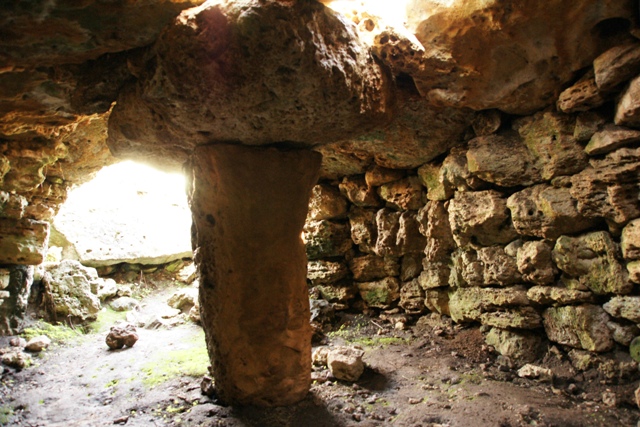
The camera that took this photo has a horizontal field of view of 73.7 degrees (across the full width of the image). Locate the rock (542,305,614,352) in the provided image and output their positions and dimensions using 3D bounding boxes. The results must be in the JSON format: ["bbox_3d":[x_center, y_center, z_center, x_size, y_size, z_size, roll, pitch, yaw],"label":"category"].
[{"bbox_3d":[1.784,0.792,2.950,0.300,0.330,0.460,-1,2,-37],"label":"rock"}]

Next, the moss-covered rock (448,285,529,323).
[{"bbox_3d":[1.708,0.907,4.300,0.360,0.320,0.700,1,-1,-37],"label":"moss-covered rock"}]

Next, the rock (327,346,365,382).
[{"bbox_3d":[0.167,0.994,2.800,0.250,0.180,0.200,0,2,9],"label":"rock"}]

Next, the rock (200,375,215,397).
[{"bbox_3d":[-0.664,1.016,2.520,0.085,0.120,0.090,0,2,0],"label":"rock"}]

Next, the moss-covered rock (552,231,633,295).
[{"bbox_3d":[2.222,0.400,3.480,0.360,0.470,0.500,1,-1,-37],"label":"moss-covered rock"}]

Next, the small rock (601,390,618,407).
[{"bbox_3d":[1.601,1.023,2.360,0.092,0.075,0.085,0,2,0],"label":"small rock"}]

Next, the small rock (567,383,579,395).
[{"bbox_3d":[1.474,1.021,2.490,0.068,0.058,0.065,0,2,0],"label":"small rock"}]

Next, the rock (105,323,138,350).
[{"bbox_3d":[-1.861,1.153,4.000,0.290,0.220,0.230,0,-1,-12],"label":"rock"}]

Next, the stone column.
[{"bbox_3d":[-0.461,0.407,3.050,0.850,1.700,0.500,0,-1,-14],"label":"stone column"}]

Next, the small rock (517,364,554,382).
[{"bbox_3d":[1.616,1.200,3.200,0.260,0.110,0.150,-1,-1,24],"label":"small rock"}]

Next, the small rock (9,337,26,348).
[{"bbox_3d":[-2.871,1.224,4.050,0.150,0.095,0.120,1,-1,-30],"label":"small rock"}]

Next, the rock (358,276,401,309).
[{"bbox_3d":[0.603,0.815,4.400,0.450,0.320,0.300,0,2,6],"label":"rock"}]

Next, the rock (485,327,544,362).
[{"bbox_3d":[1.769,1.182,3.880,0.300,0.270,0.420,1,-1,-37],"label":"rock"}]

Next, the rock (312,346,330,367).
[{"bbox_3d":[0.007,1.012,3.020,0.150,0.120,0.140,0,2,0],"label":"rock"}]

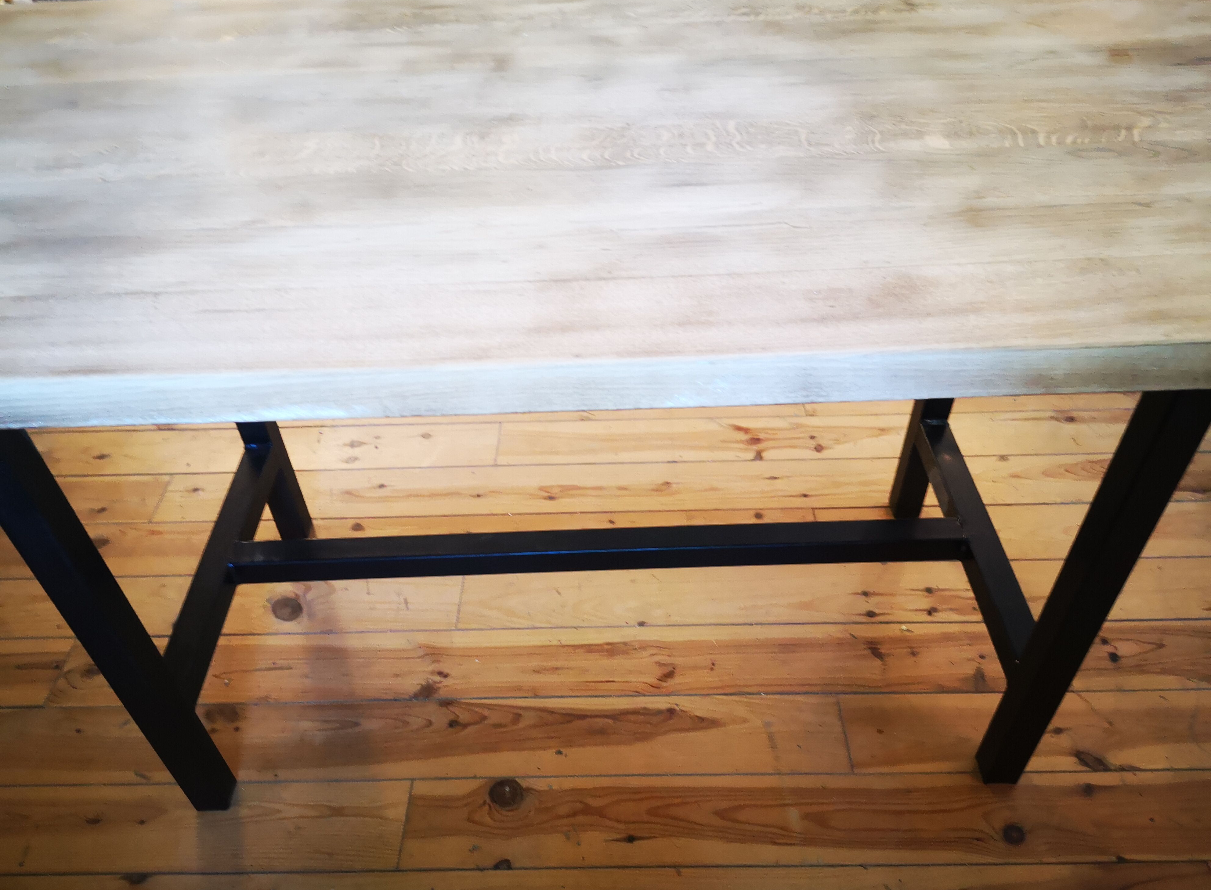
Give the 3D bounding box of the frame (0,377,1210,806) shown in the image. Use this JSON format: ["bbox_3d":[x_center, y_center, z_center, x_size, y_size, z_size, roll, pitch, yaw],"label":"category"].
[{"bbox_3d":[-0.016,0.003,1.164,1.073,0.771,0.517,-2,43,0],"label":"frame"}]

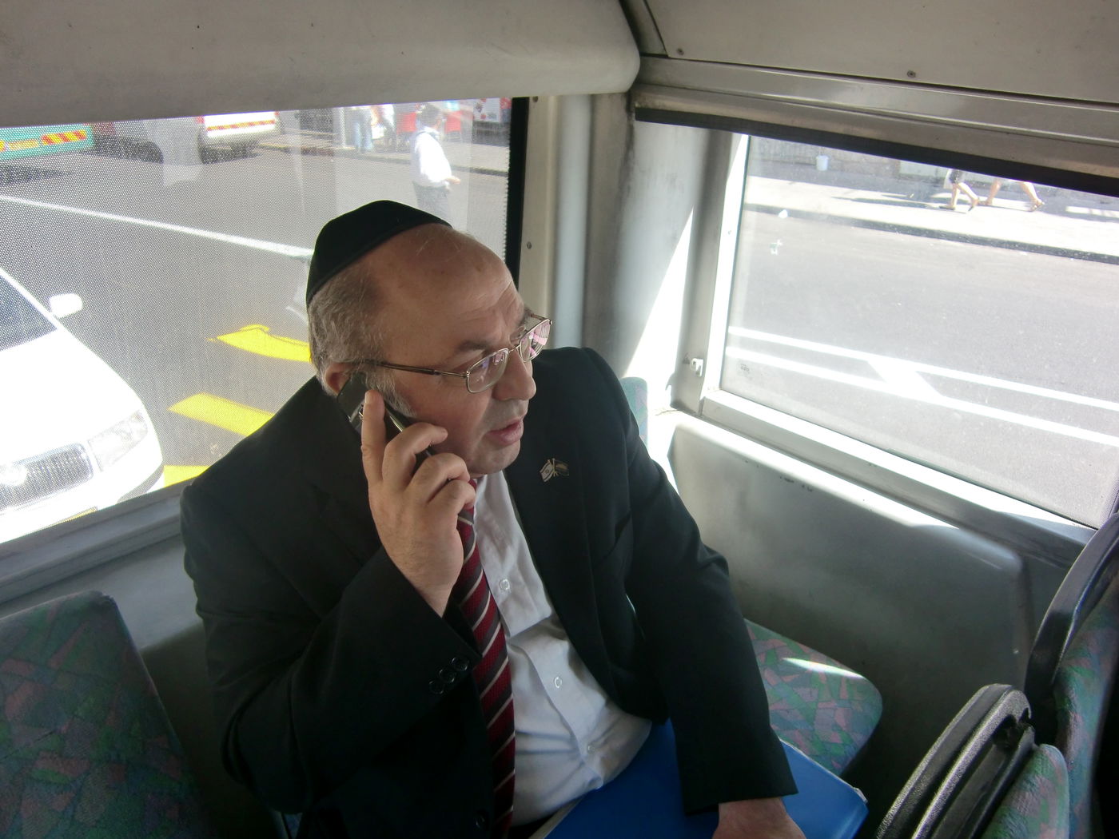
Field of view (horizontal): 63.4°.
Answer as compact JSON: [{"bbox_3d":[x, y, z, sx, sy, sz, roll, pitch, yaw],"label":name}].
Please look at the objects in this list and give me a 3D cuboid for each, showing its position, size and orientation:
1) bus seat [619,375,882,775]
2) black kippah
[{"bbox_3d":[0.159,0.293,1.411,0.450,0.520,0.565,-22,34,-40],"label":"bus seat"},{"bbox_3d":[-0.171,-0.159,0.790,0.150,0.060,0.150,-28,3,34],"label":"black kippah"}]

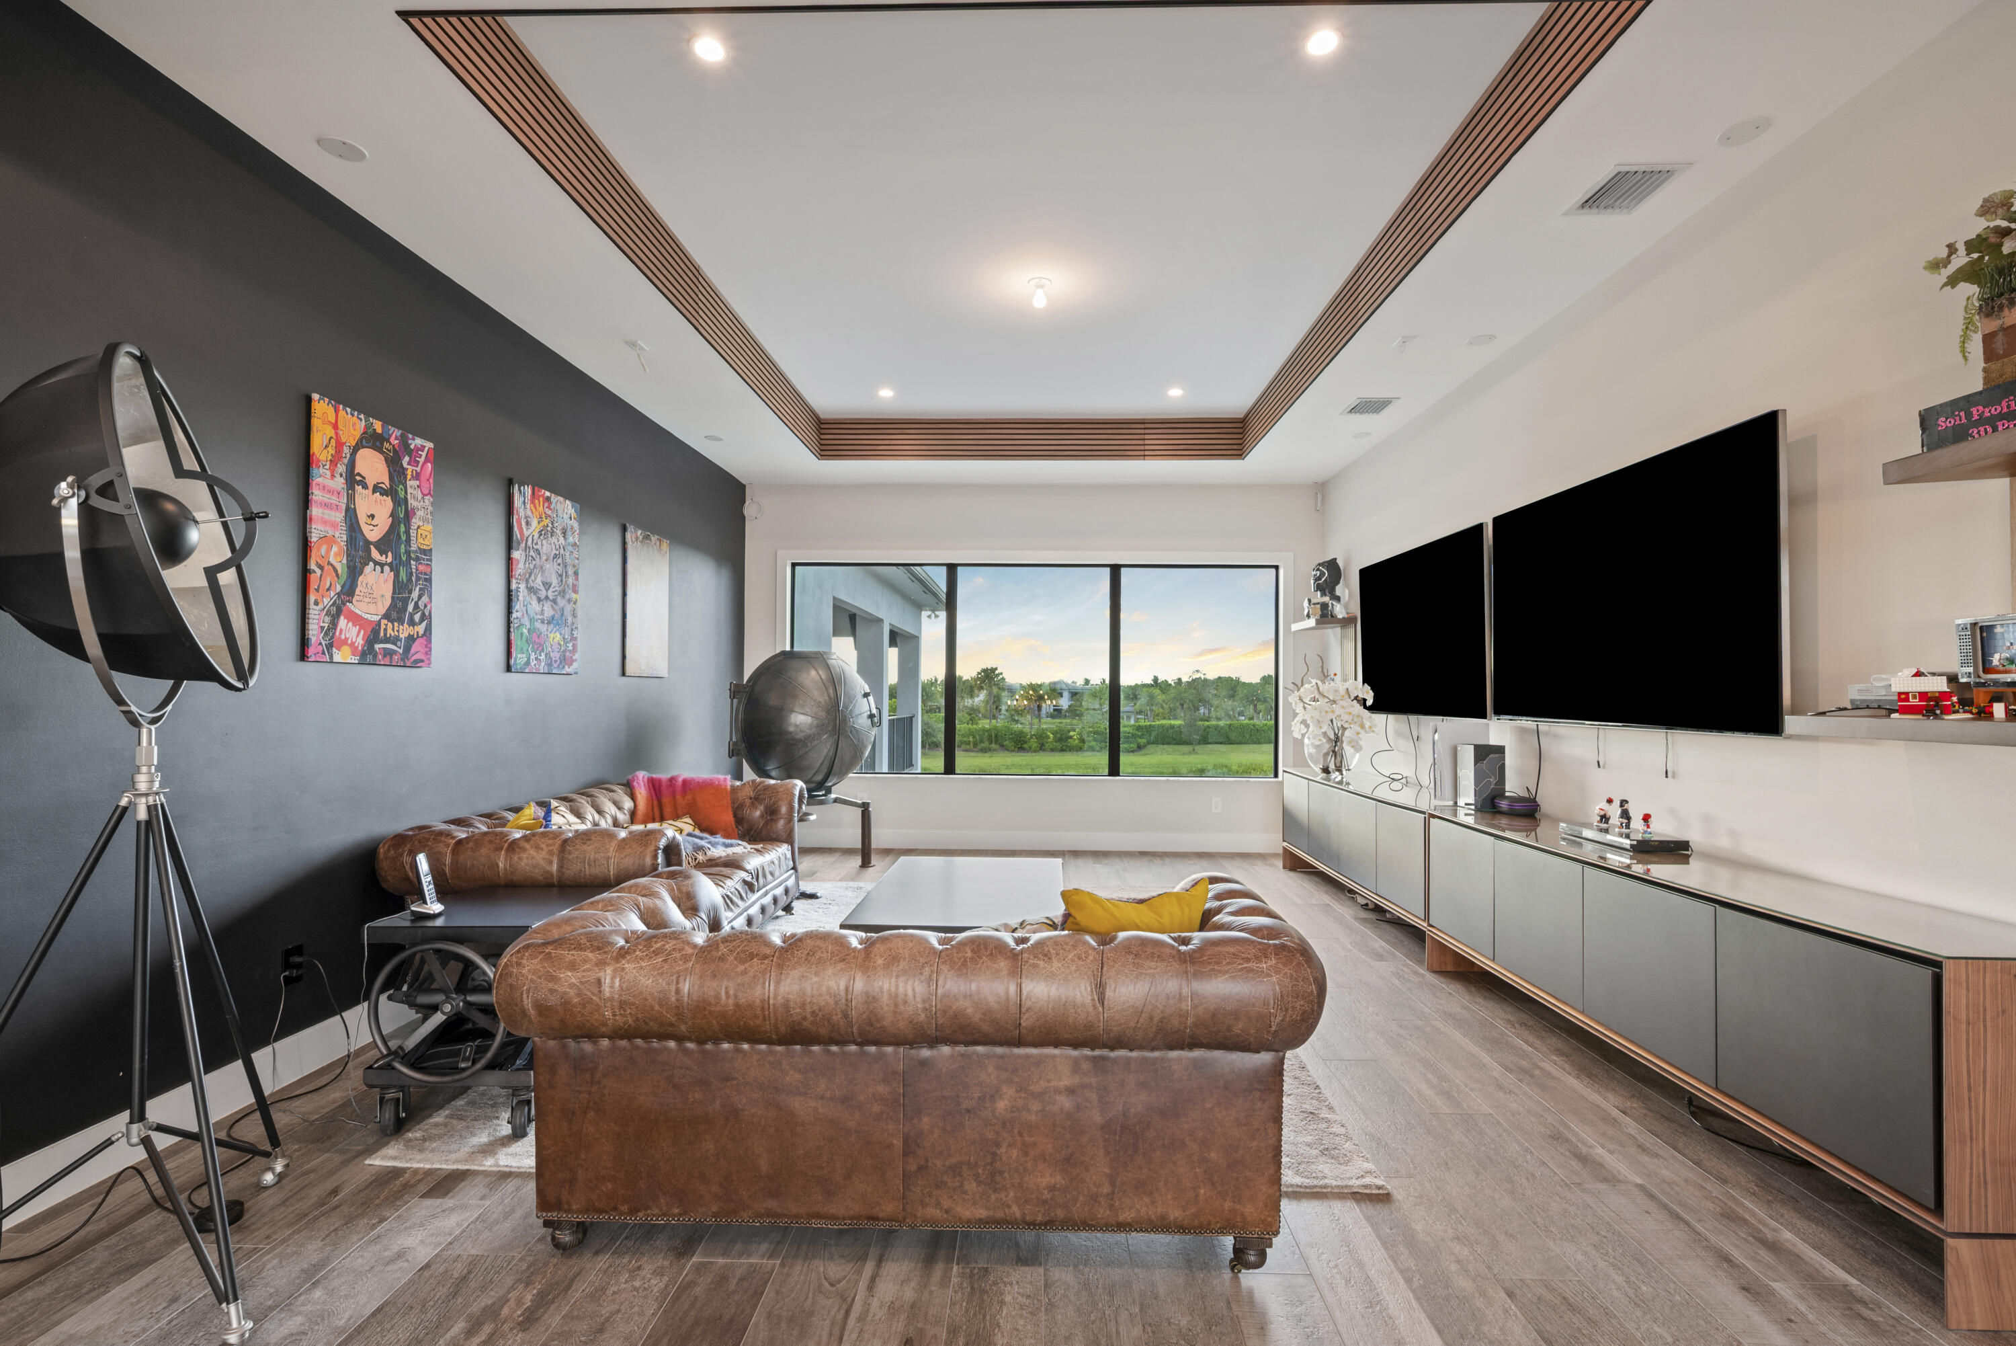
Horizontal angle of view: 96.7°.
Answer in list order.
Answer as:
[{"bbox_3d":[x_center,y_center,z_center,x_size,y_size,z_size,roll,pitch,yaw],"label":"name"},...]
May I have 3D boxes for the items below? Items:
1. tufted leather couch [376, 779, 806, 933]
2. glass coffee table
[{"bbox_3d":[-1.772,1.007,4.400,1.024,0.758,2.208,0,-1,2],"label":"tufted leather couch"},{"bbox_3d":[-0.164,1.174,4.040,0.873,0.420,1.415,0,-1,2],"label":"glass coffee table"}]

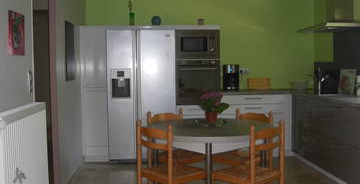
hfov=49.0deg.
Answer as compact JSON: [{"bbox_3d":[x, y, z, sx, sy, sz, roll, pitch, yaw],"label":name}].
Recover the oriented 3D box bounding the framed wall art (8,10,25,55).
[{"bbox_3d":[-1.090,-0.383,2.621,0.022,0.288,0.312,-1,4,-4],"label":"framed wall art"}]

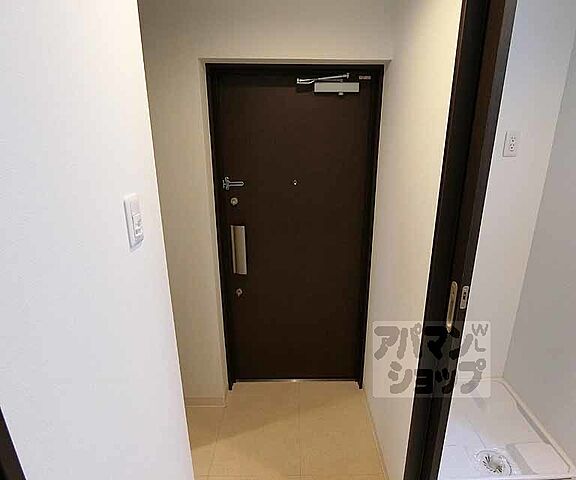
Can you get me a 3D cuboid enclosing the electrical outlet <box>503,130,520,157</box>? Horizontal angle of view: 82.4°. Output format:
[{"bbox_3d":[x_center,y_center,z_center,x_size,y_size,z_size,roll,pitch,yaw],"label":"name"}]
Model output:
[{"bbox_3d":[1.091,-0.467,1.600,0.070,0.120,0.010,0,17,1],"label":"electrical outlet"}]

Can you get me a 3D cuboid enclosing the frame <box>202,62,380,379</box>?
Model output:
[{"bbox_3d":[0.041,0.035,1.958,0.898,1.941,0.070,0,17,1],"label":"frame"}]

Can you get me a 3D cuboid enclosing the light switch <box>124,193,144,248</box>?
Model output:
[{"bbox_3d":[-0.362,-0.044,0.775,0.010,0.120,0.070,0,17,1],"label":"light switch"}]

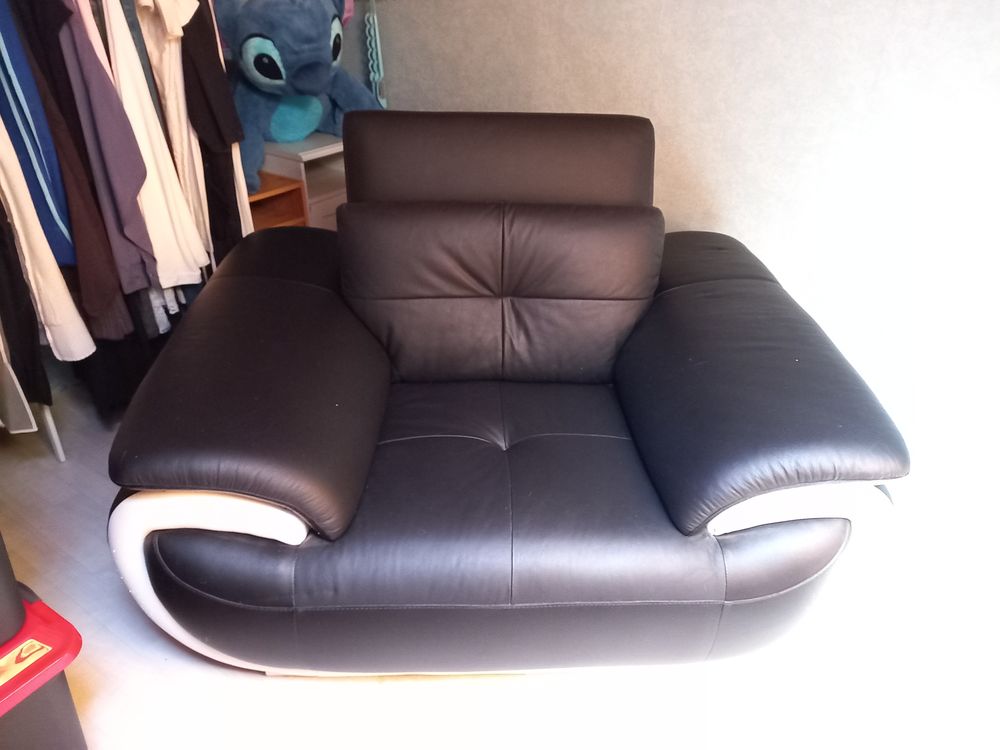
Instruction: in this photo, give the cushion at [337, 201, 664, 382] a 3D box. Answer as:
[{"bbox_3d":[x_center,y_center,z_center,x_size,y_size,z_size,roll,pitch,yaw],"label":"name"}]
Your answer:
[{"bbox_3d":[0.005,-0.185,1.645,0.680,0.410,0.200,-1,18,-2],"label":"cushion"}]

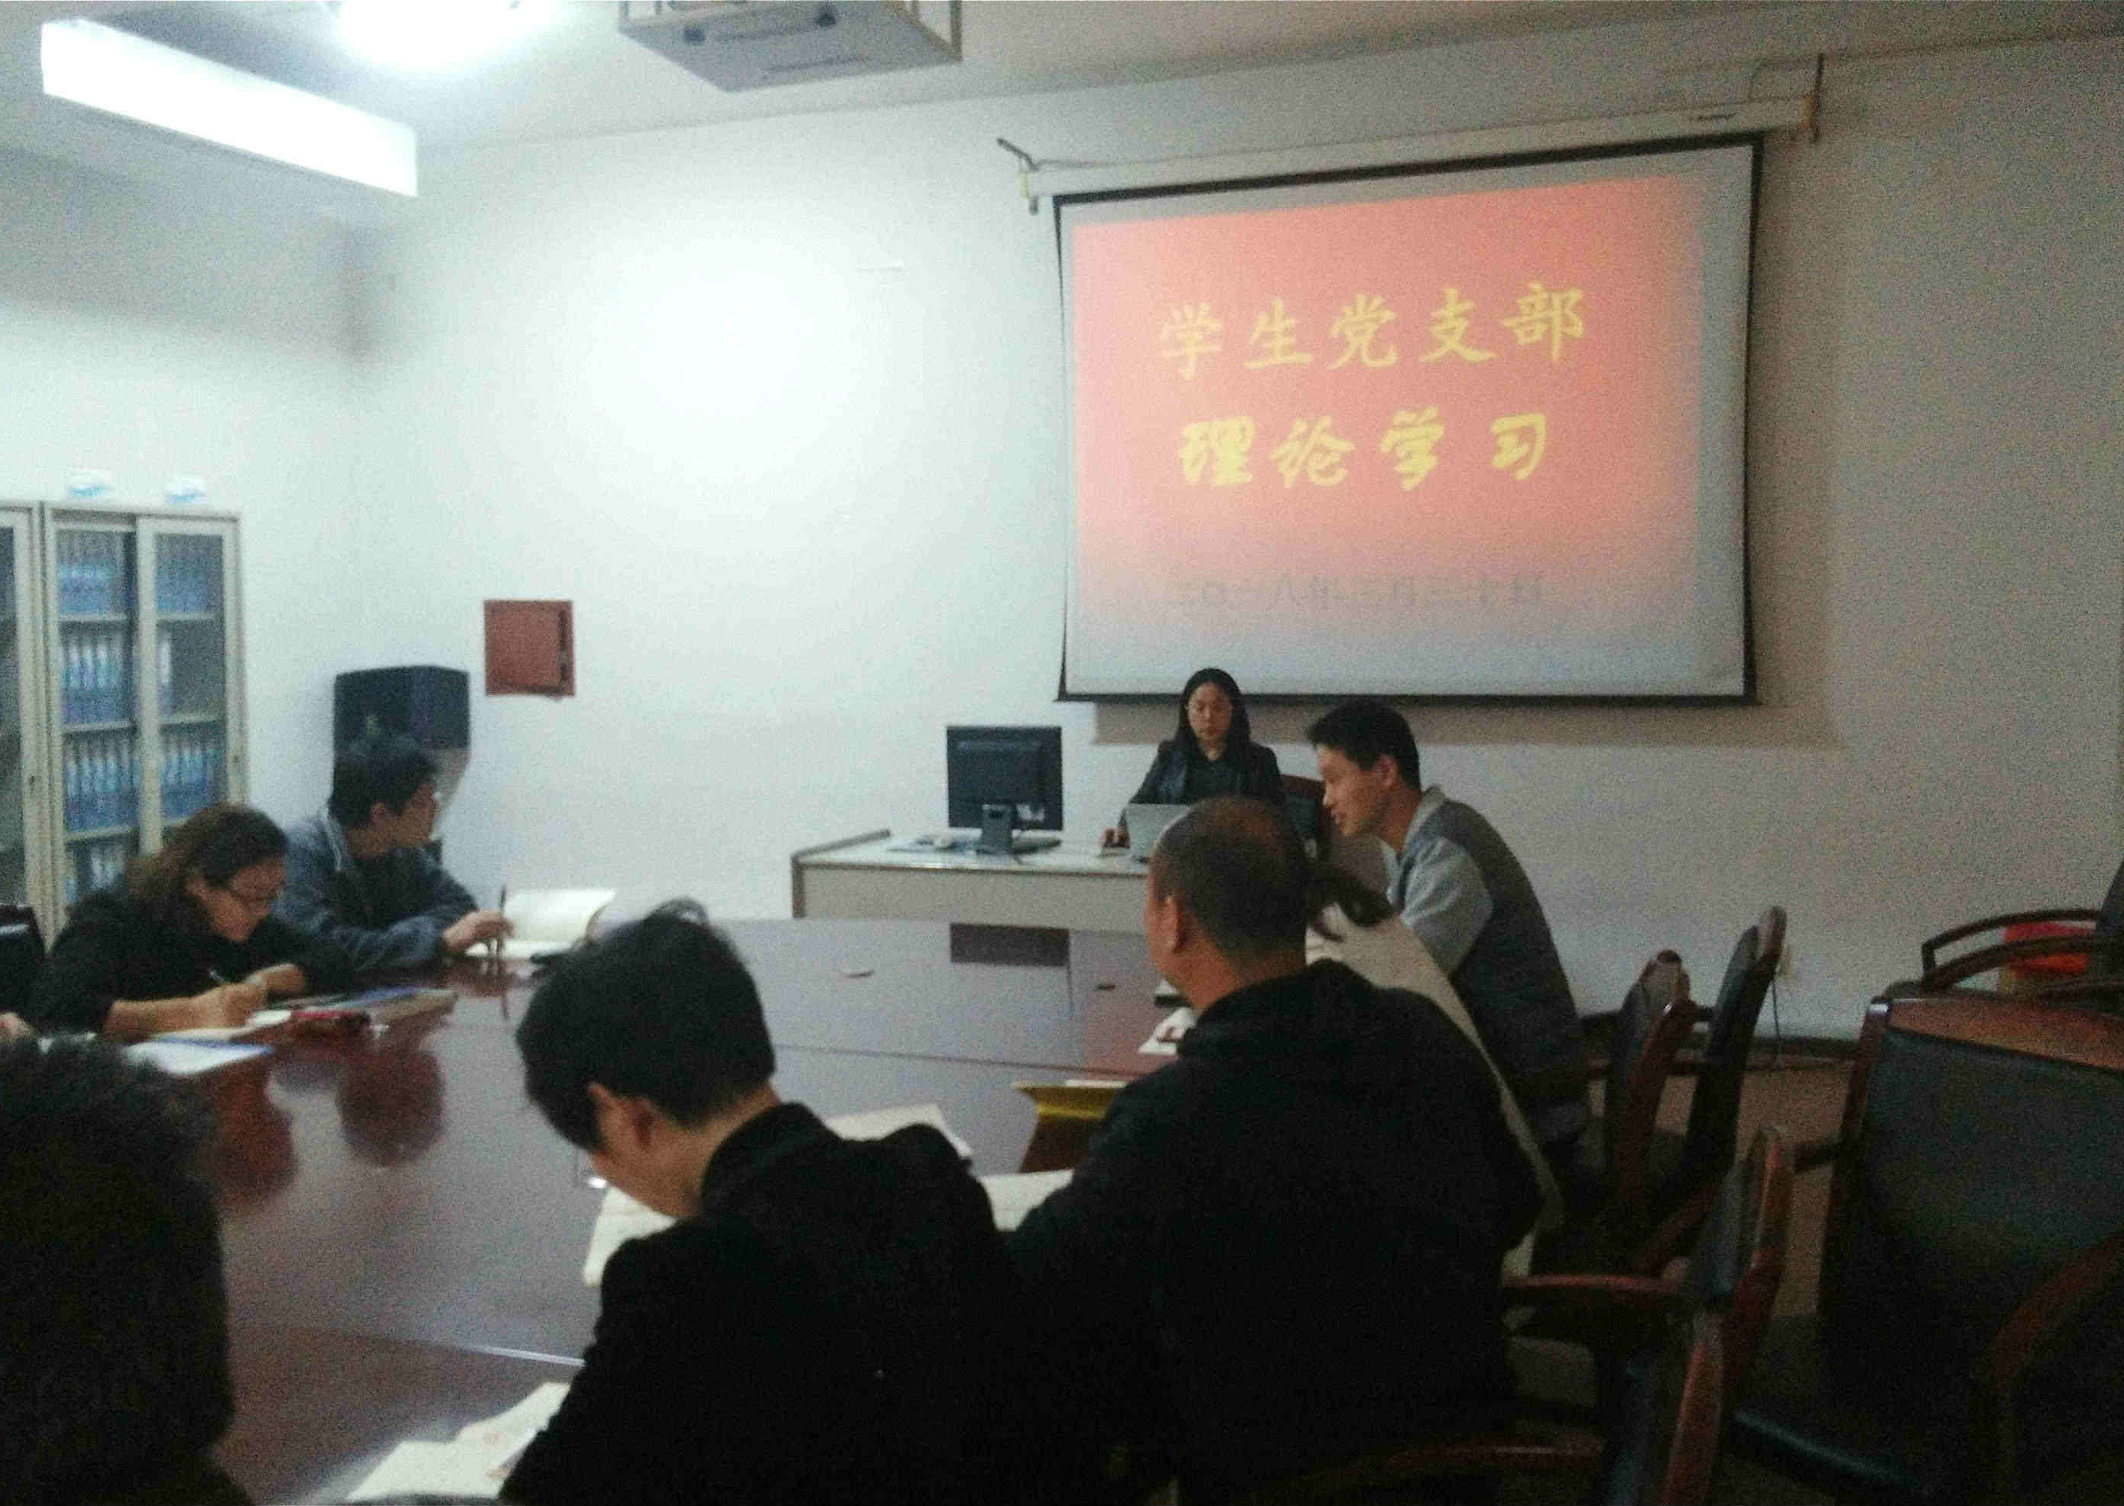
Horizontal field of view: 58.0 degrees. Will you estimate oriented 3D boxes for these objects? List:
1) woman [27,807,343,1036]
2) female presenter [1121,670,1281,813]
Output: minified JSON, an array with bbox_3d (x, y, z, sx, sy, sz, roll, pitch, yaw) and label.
[{"bbox_3d":[-1.749,0.660,3.780,0.740,1.170,0.530,1,5,16],"label":"woman"},{"bbox_3d":[0.441,0.393,6.050,0.500,1.280,0.680,2,5,26],"label":"female presenter"}]

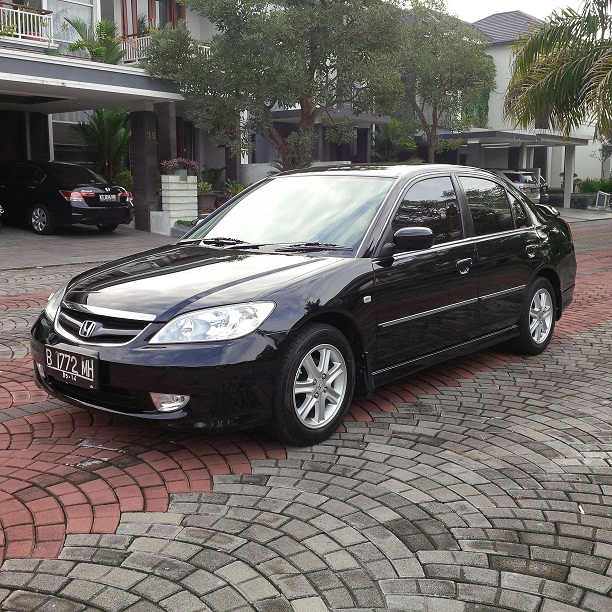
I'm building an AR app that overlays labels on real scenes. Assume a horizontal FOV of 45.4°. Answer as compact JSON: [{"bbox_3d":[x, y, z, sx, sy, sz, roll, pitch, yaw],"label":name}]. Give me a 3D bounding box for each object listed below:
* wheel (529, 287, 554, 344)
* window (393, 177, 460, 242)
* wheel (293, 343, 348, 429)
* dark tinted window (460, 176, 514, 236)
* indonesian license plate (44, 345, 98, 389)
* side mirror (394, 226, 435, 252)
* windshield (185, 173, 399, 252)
[{"bbox_3d":[1.737,0.075,5.602,0.150,0.420,0.420,8,12,40],"label":"wheel"},{"bbox_3d":[0.713,-0.577,4.393,0.050,0.440,0.930,-21,-7,41],"label":"window"},{"bbox_3d":[0.022,0.389,3.646,0.150,0.420,0.420,8,12,40],"label":"wheel"},{"bbox_3d":[1.235,-0.690,5.002,0.050,0.430,0.660,-21,-7,41],"label":"dark tinted window"},{"bbox_3d":[-1.103,0.286,3.454,0.430,0.140,0.020,8,11,40],"label":"indonesian license plate"},{"bbox_3d":[0.571,-0.359,3.922,0.215,0.135,0.120,8,12,40],"label":"side mirror"},{"bbox_3d":[-0.099,-0.587,4.487,1.380,0.140,0.840,8,44,40],"label":"windshield"}]

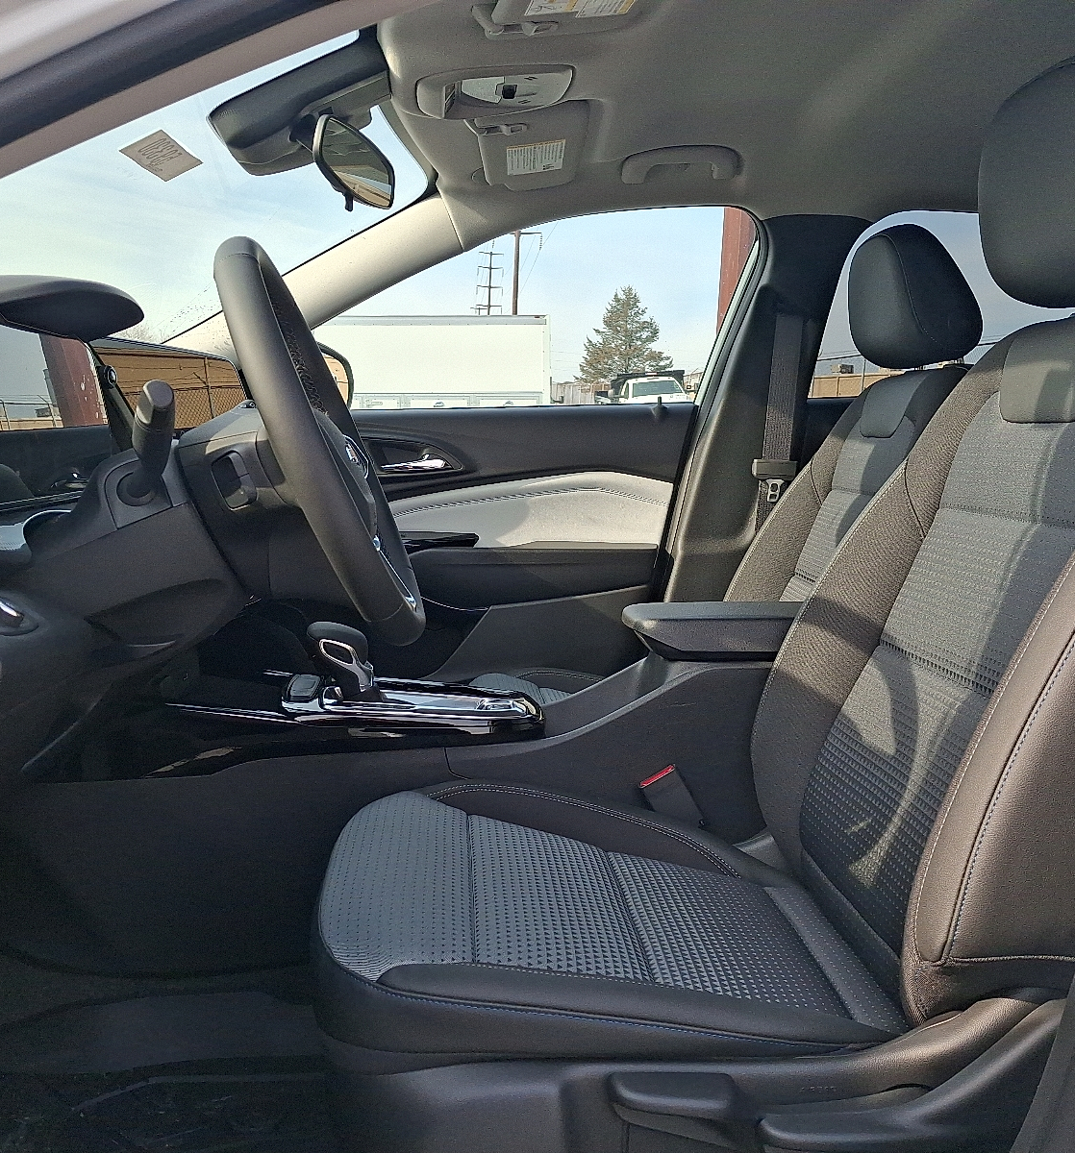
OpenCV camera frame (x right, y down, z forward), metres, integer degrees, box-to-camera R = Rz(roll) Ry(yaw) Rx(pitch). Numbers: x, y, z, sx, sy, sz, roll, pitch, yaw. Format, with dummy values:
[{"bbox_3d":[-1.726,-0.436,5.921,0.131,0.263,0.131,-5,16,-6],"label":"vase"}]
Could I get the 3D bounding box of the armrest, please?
[{"bbox_3d":[0.245,0.058,1.371,0.288,0.052,0.155,1,8,-5],"label":"armrest"}]

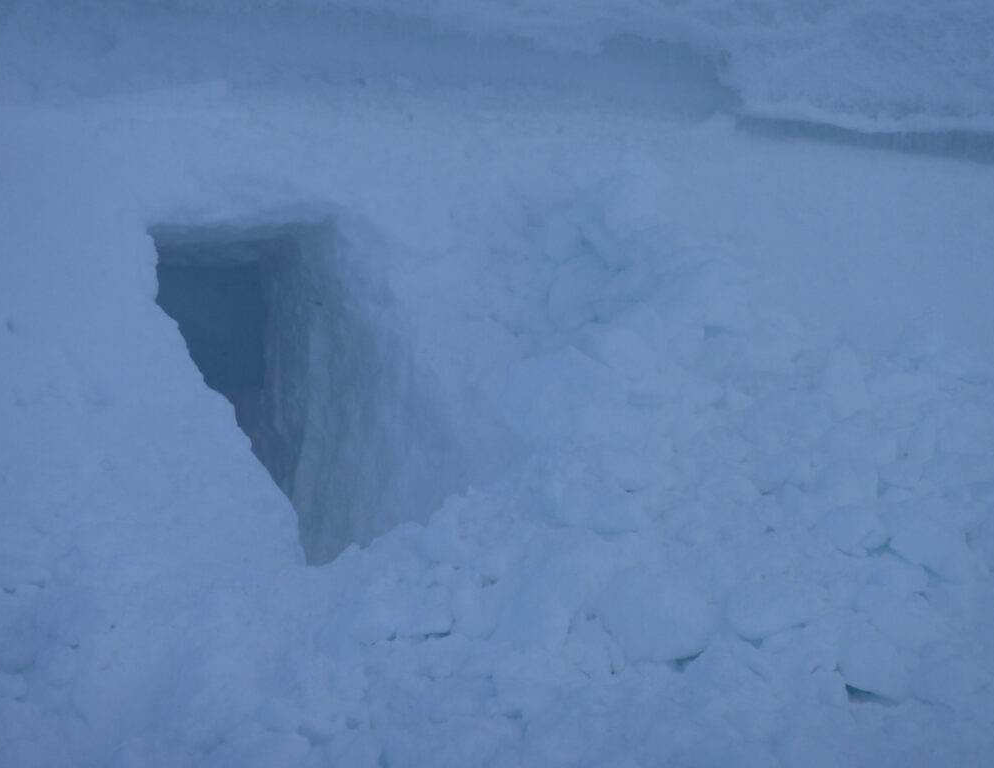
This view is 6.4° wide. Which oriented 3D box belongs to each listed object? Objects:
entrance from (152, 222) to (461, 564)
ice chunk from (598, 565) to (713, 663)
[{"bbox_3d":[-0.687,0.034,32.000,0.850,1.200,0.800,0,0,-30],"label":"entrance"},{"bbox_3d":[0.557,0.810,31.200,0.400,0.330,0.320,0,0,0],"label":"ice chunk"}]

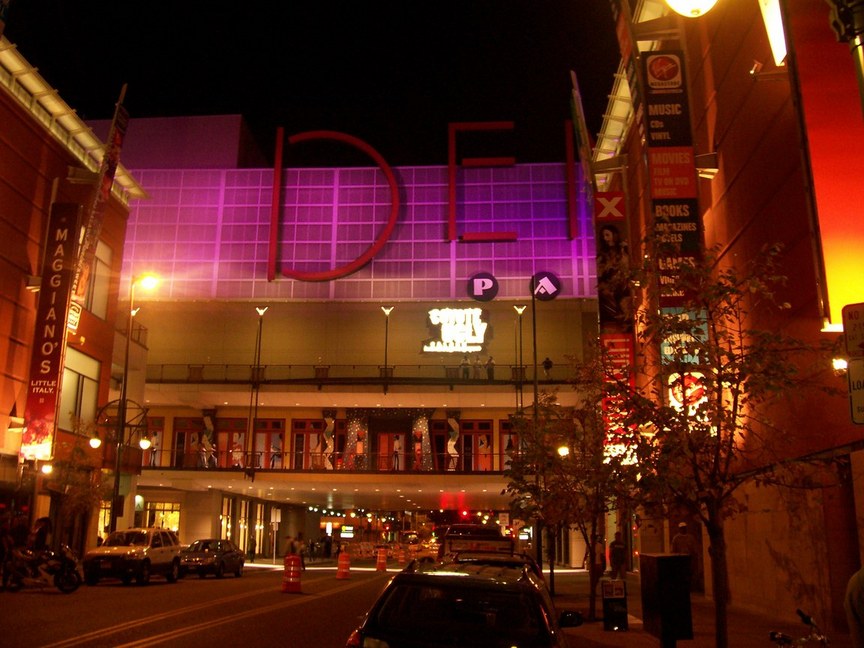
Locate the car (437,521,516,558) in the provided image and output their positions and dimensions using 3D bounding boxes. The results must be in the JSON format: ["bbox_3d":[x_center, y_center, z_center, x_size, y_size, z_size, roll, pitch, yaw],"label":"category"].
[{"bbox_3d":[1.243,6.595,23.669,1.860,1.850,4.800,-1,-15,3],"label":"car"}]

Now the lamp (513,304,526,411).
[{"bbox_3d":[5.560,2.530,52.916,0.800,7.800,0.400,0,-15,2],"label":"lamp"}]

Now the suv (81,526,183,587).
[{"bbox_3d":[-10.328,8.131,29.660,1.820,1.760,4.450,0,-15,1],"label":"suv"}]

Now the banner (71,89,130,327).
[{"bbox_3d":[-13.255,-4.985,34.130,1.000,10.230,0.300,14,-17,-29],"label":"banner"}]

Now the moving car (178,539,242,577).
[{"bbox_3d":[-8.915,9.545,34.702,1.750,1.420,4.550,0,-15,1],"label":"moving car"}]

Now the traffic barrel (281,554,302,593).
[{"bbox_3d":[-4.114,7.310,24.895,0.580,1.050,0.580,-1,-15,3],"label":"traffic barrel"}]

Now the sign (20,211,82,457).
[{"bbox_3d":[-14.206,0.089,31.793,1.100,9.900,0.250,-1,-15,3],"label":"sign"}]

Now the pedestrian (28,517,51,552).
[{"bbox_3d":[-11.698,6.651,25.255,0.520,1.780,0.400,6,-16,-23],"label":"pedestrian"}]

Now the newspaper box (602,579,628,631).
[{"bbox_3d":[3.465,5.321,16.124,0.420,0.923,0.420,-1,-15,7],"label":"newspaper box"}]

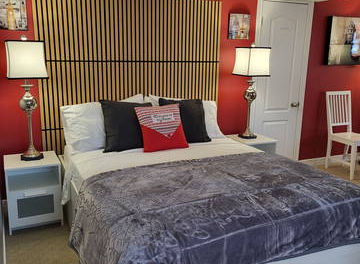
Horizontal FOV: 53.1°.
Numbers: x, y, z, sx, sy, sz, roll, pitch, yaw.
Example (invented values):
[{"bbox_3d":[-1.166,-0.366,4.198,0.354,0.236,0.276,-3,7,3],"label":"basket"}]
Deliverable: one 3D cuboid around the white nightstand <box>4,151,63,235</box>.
[{"bbox_3d":[-1.212,0.485,2.998,0.391,0.532,0.411,-5,14,-25],"label":"white nightstand"}]

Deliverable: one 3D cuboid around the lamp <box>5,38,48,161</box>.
[{"bbox_3d":[-1.195,-0.260,2.860,0.281,0.983,0.281,-5,14,-25],"label":"lamp"}]

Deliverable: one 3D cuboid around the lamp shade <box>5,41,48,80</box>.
[{"bbox_3d":[-1.189,-0.560,2.795,0.281,0.281,0.281,-5,14,-25],"label":"lamp shade"}]

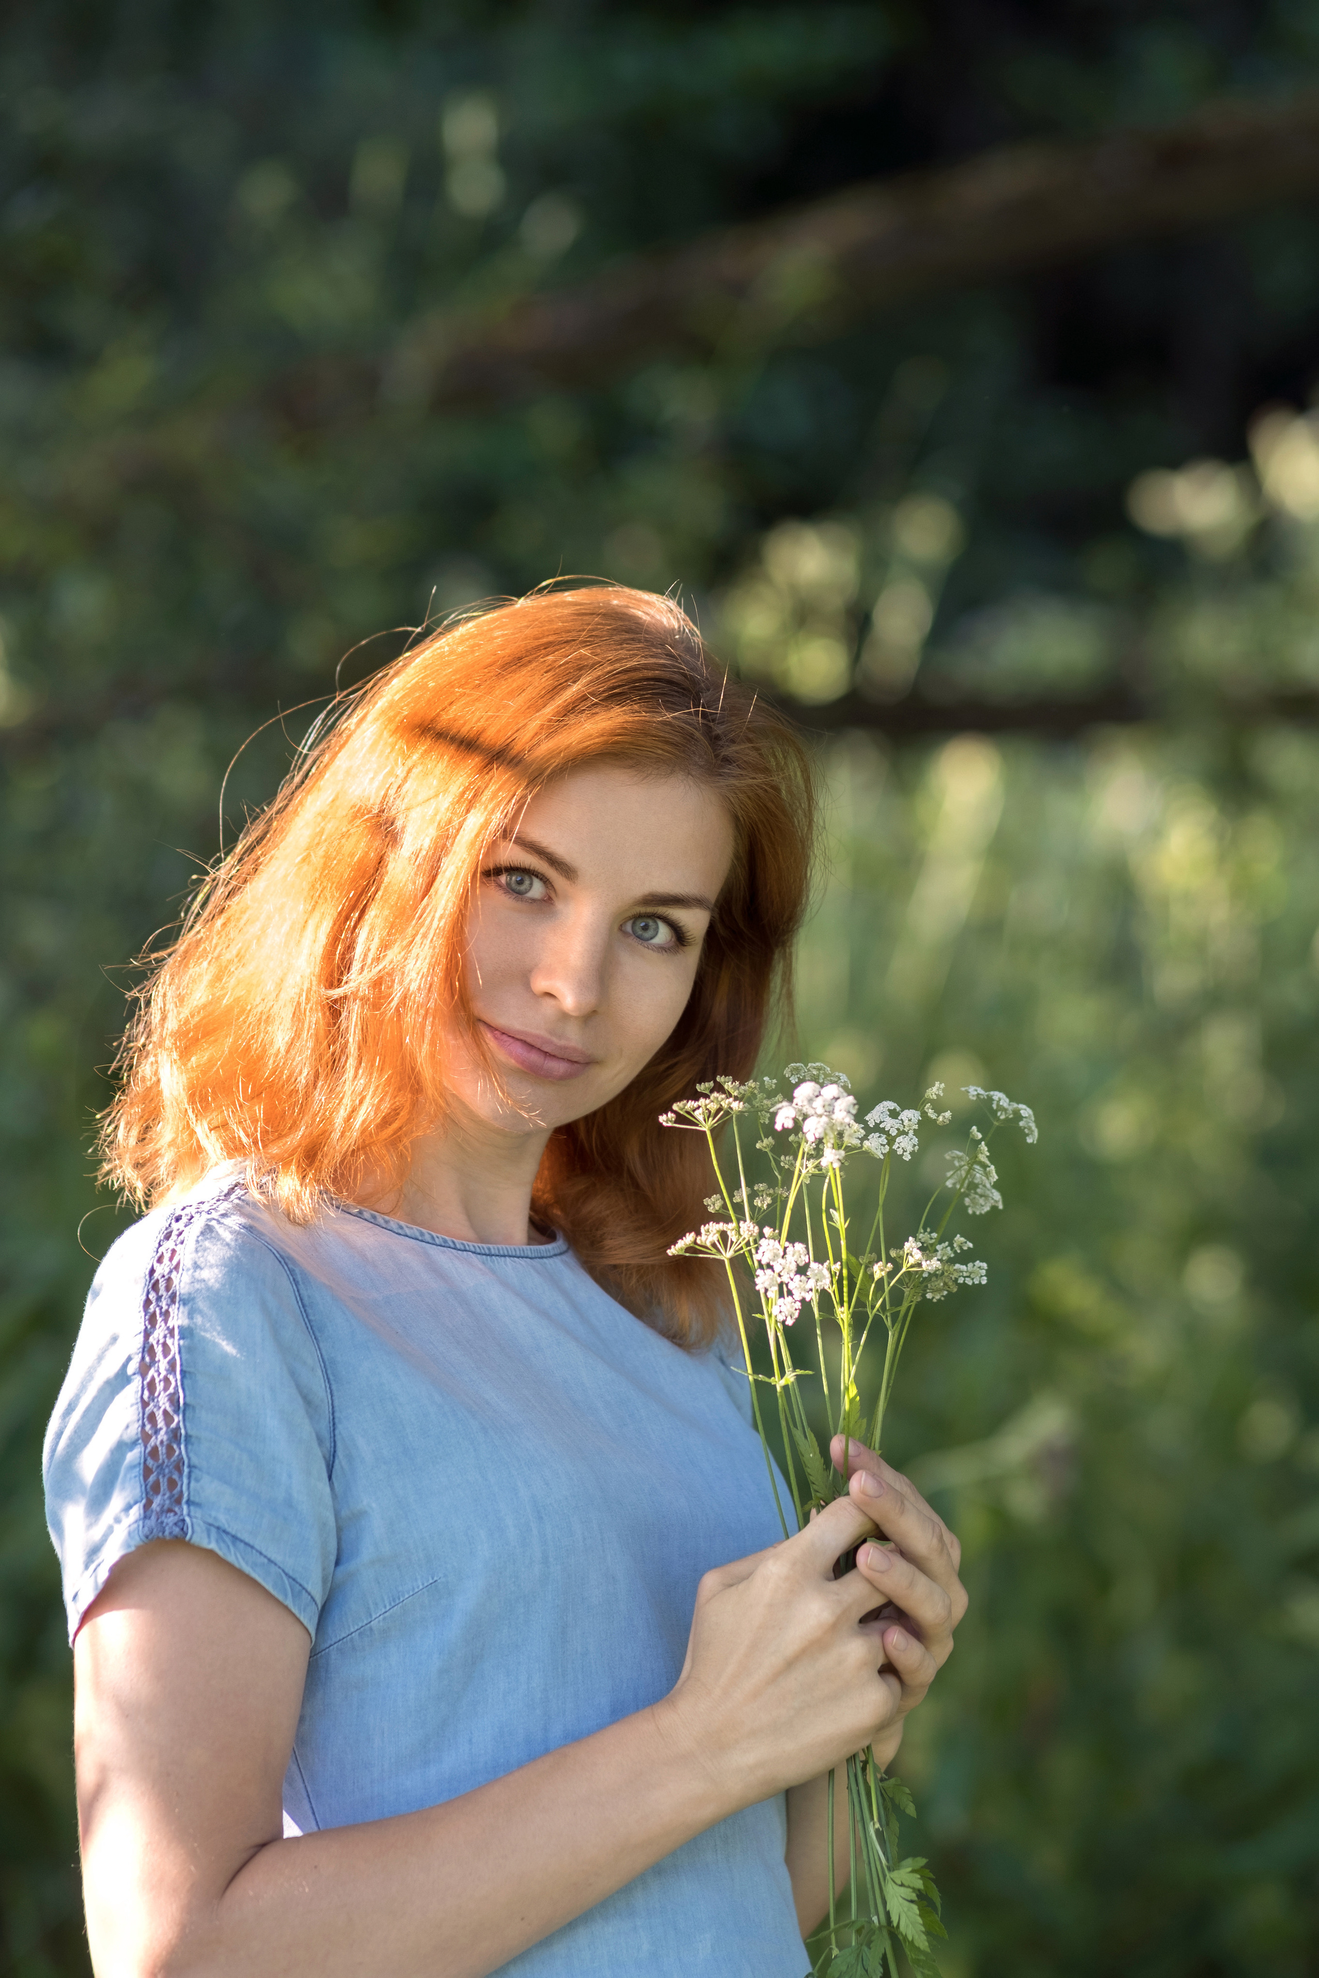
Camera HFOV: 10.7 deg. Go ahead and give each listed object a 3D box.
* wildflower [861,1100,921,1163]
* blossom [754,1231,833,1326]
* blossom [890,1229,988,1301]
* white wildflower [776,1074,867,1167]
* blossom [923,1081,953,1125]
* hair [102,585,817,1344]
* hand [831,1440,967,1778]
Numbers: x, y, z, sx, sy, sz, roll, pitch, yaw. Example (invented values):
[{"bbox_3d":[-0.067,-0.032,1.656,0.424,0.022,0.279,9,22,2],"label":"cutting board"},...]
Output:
[{"bbox_3d":[0.101,0.062,3.070,0.025,0.028,0.023,0,3,-6],"label":"wildflower"},{"bbox_3d":[0.058,0.126,3.050,0.036,0.040,0.030,0,3,-6],"label":"blossom"},{"bbox_3d":[0.122,0.121,3.070,0.043,0.032,0.038,-1,3,-11],"label":"blossom"},{"bbox_3d":[0.070,0.058,3.060,0.041,0.041,0.036,0,3,-6],"label":"white wildflower"},{"bbox_3d":[0.122,0.050,3.070,0.013,0.019,0.014,-1,3,-11],"label":"blossom"},{"bbox_3d":[-0.089,-0.011,3.150,0.285,0.325,0.255,11,3,-19],"label":"hair"},{"bbox_3d":[0.102,0.268,3.080,0.068,0.145,0.085,1,3,14],"label":"hand"}]

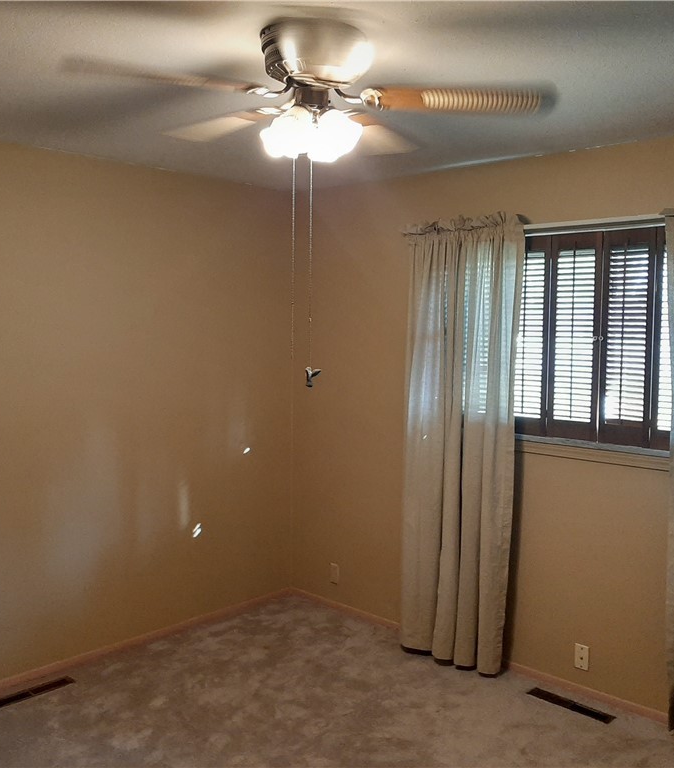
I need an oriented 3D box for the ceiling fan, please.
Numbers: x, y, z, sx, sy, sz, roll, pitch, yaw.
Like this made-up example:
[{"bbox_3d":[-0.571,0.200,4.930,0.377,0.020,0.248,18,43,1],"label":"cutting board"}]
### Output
[{"bbox_3d":[-0.056,-0.766,2.050,1.280,0.360,1.260,1,4,0],"label":"ceiling fan"}]

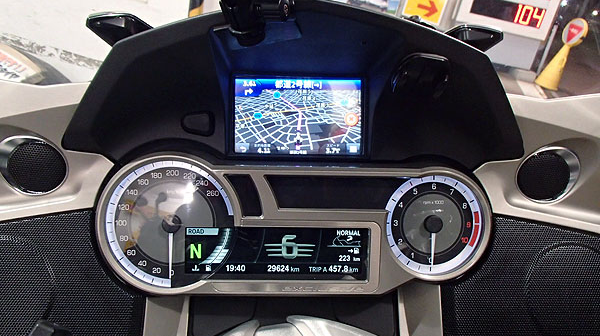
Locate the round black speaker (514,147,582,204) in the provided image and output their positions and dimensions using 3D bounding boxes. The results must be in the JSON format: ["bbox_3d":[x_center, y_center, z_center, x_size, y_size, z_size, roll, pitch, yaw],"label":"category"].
[{"bbox_3d":[0.197,0.005,0.354,0.049,0.047,0.017,20,4,39],"label":"round black speaker"}]

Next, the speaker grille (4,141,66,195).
[{"bbox_3d":[-0.204,-0.001,0.346,0.042,0.041,0.008,-17,2,-39],"label":"speaker grille"}]

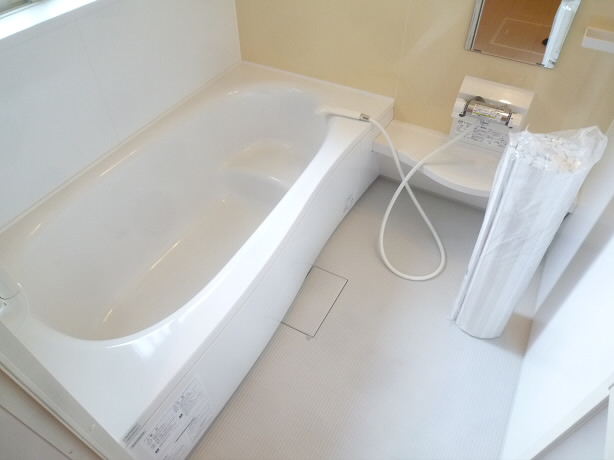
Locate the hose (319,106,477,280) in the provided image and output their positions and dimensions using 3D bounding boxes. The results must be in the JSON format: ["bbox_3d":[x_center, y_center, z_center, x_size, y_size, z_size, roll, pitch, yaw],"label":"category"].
[{"bbox_3d":[0.309,-0.186,1.747,0.650,0.460,0.460,22,51,20],"label":"hose"}]

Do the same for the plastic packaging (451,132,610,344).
[{"bbox_3d":[0.627,0.052,1.304,0.190,0.760,0.175,20,48,22],"label":"plastic packaging"}]

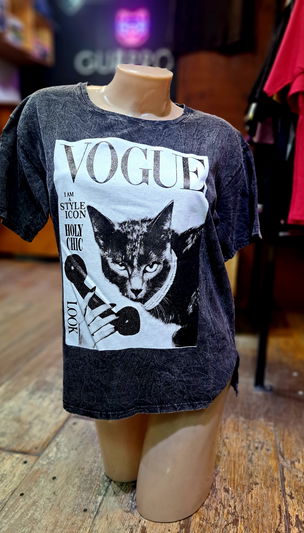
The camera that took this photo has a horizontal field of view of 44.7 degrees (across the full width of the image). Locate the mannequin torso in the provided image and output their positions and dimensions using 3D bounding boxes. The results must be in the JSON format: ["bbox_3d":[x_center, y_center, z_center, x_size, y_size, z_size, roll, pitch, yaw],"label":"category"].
[{"bbox_3d":[-0.020,0.071,0.785,0.400,0.890,0.270,0,12,0],"label":"mannequin torso"}]

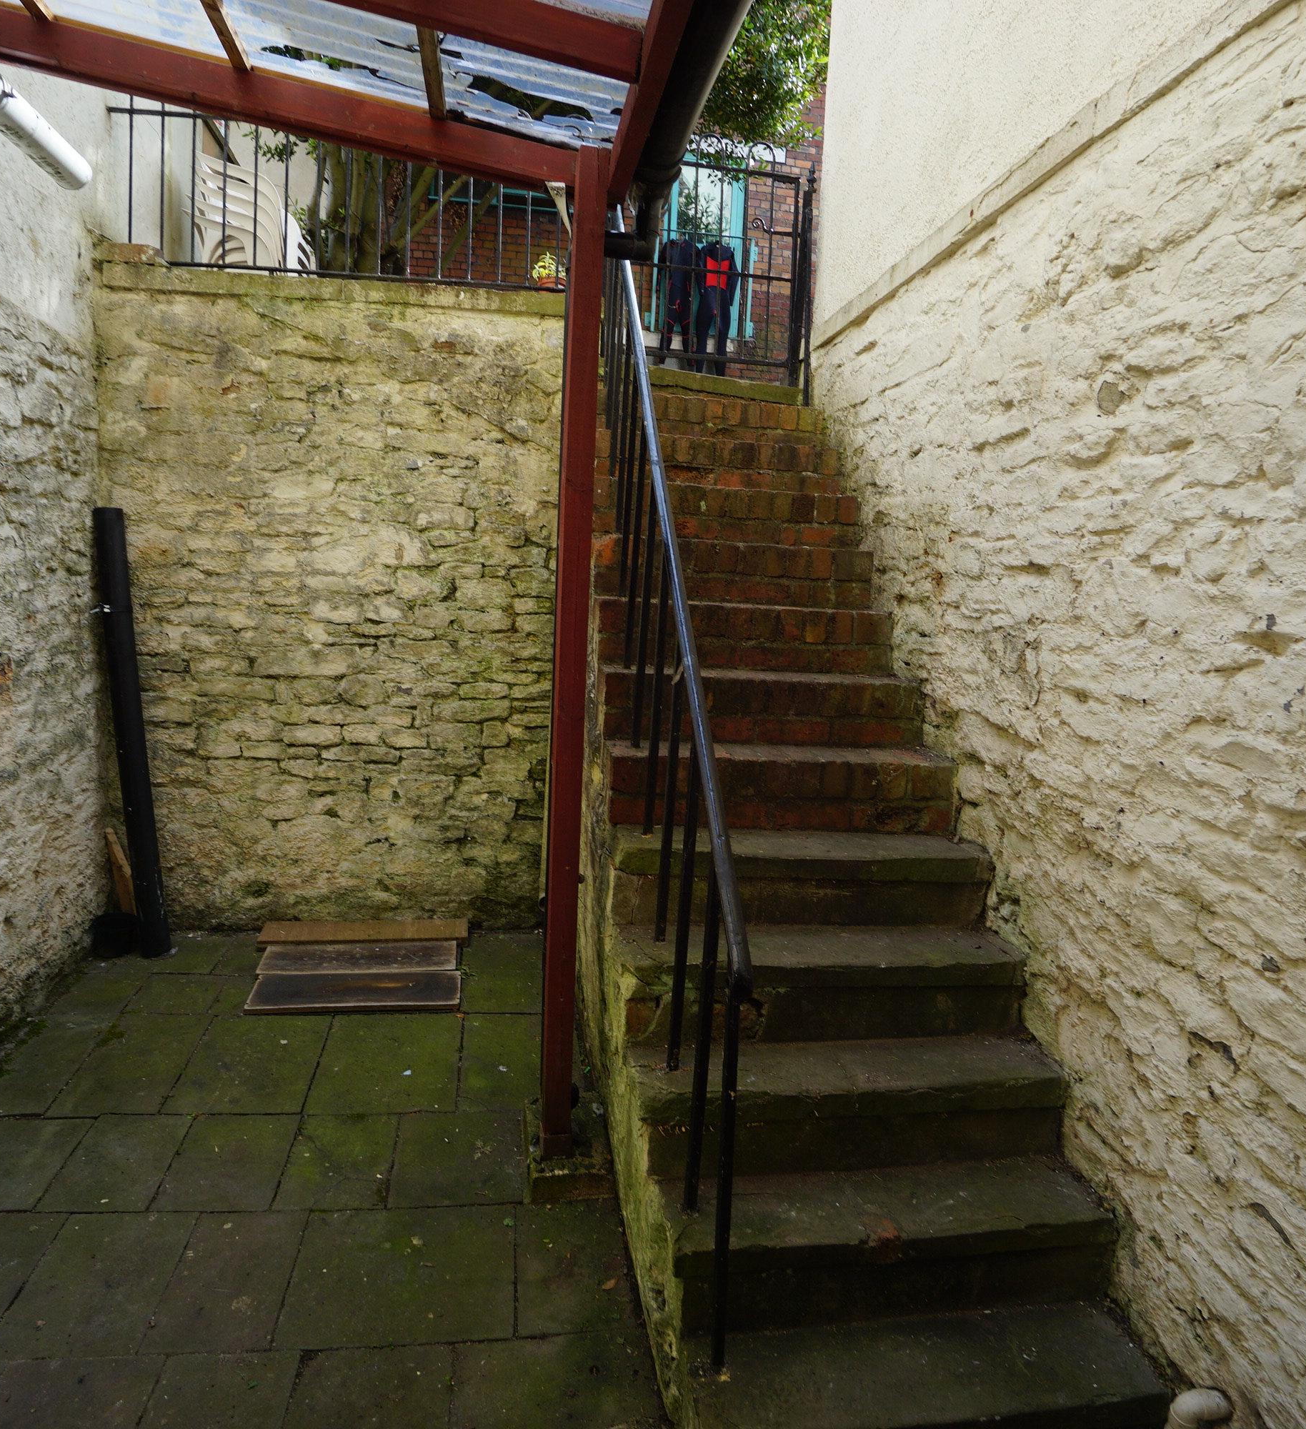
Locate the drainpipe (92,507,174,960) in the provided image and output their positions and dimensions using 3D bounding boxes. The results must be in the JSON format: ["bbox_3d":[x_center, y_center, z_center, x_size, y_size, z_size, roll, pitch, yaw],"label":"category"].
[{"bbox_3d":[-2.248,0.087,3.867,0.110,1.912,0.110,-5,3,-8],"label":"drainpipe"}]

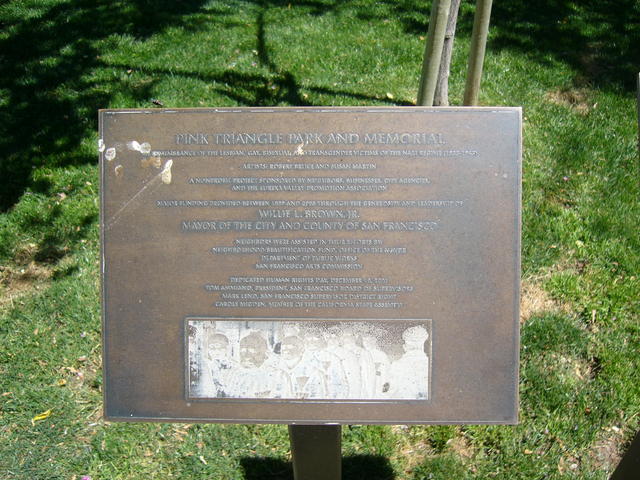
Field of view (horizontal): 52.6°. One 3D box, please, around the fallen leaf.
[{"bbox_3d":[-0.787,0.501,1.835,0.020,0.012,0.062,29,48,31],"label":"fallen leaf"}]

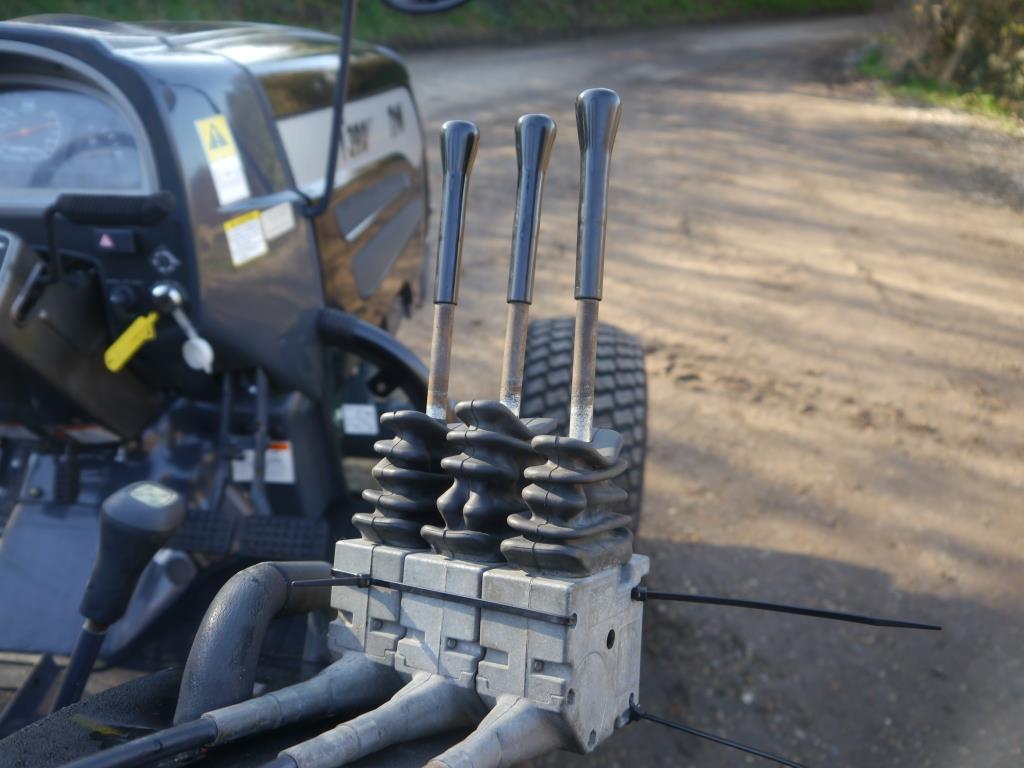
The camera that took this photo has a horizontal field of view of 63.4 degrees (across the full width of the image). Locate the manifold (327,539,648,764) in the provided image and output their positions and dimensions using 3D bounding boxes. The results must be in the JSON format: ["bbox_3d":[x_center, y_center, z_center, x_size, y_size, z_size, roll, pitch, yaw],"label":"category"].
[{"bbox_3d":[-0.012,0.118,0.410,0.131,0.074,0.088,4,-1,30],"label":"manifold"}]

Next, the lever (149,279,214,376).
[{"bbox_3d":[-0.366,-0.063,0.920,0.034,0.110,0.033,-14,23,16],"label":"lever"}]

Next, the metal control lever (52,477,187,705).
[{"bbox_3d":[-0.275,0.148,0.570,0.047,0.175,0.047,23,6,-2],"label":"metal control lever"}]

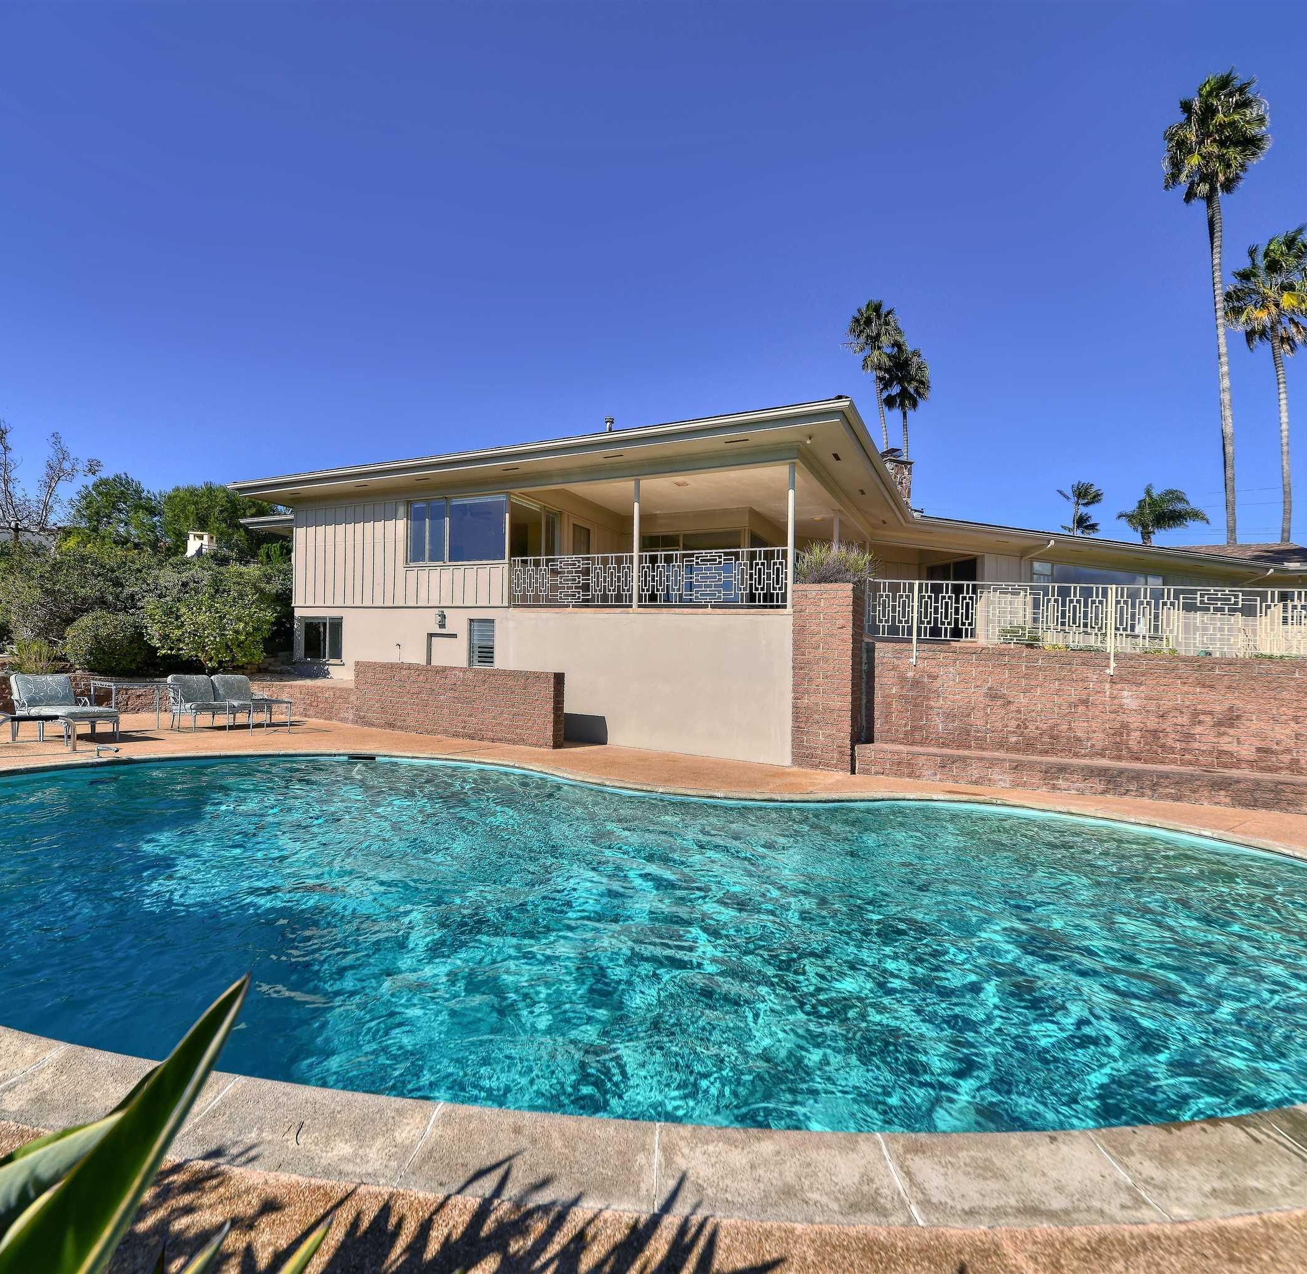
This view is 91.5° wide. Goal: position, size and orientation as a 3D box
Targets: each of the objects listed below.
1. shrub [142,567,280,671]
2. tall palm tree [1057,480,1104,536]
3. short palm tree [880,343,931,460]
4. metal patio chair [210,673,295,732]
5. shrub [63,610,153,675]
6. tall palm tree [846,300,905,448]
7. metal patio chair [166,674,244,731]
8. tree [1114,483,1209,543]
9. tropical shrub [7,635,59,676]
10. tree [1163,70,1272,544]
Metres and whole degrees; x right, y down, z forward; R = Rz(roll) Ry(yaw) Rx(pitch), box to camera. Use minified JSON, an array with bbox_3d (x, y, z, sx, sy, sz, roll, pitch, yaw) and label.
[{"bbox_3d":[-9.571,-0.388,13.800,2.500,2.200,2.300,-1,2,-35],"label":"shrub"},{"bbox_3d":[32.221,-6.806,48.000,3.000,9.600,3.000,2,2,34],"label":"tall palm tree"},{"bbox_3d":[16.631,-10.778,42.000,3.200,17.000,3.200,1,2,22],"label":"short palm tree"},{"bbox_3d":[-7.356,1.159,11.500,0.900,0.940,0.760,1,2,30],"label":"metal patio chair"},{"bbox_3d":[-11.647,0.127,13.600,1.480,1.360,1.400,-1,2,-41],"label":"shrub"},{"bbox_3d":[14.613,-12.156,42.000,3.600,19.800,3.500,1,2,19],"label":"tall palm tree"},{"bbox_3d":[-7.877,1.137,11.150,0.850,0.950,0.740,1,2,30],"label":"metal patio chair"},{"bbox_3d":[29.605,-5.246,37.000,4.200,7.200,4.200,2,2,39],"label":"tree"},{"bbox_3d":[-12.784,0.384,13.100,0.780,0.800,0.750,-1,2,-44],"label":"tropical shrub"},{"bbox_3d":[24.388,-12.793,27.500,3.600,23.300,3.600,2,2,42],"label":"tree"}]

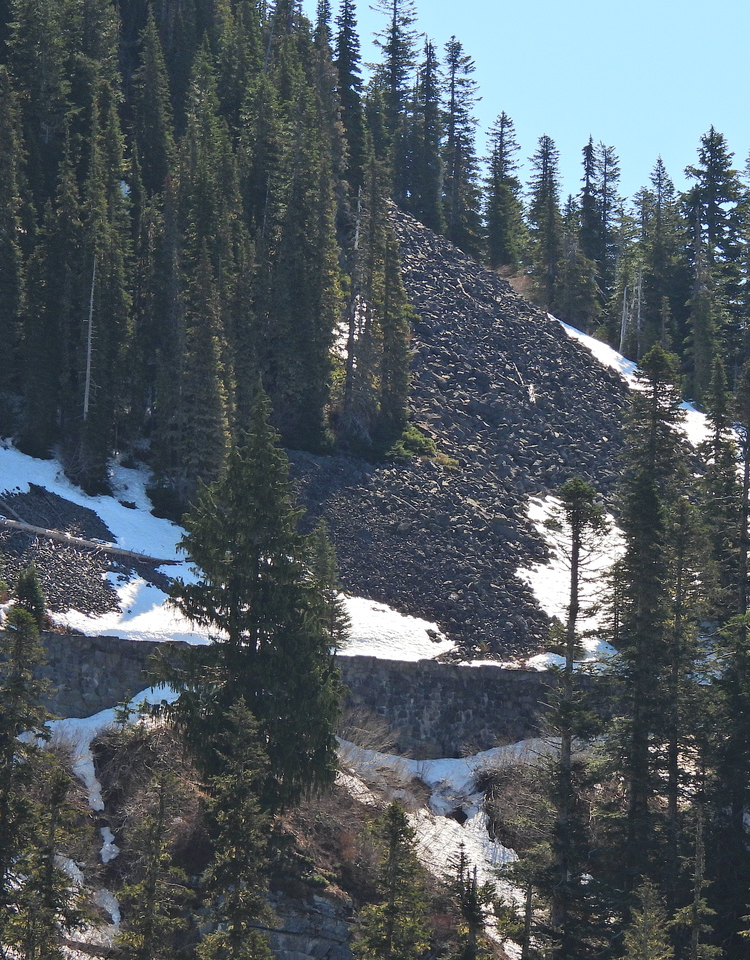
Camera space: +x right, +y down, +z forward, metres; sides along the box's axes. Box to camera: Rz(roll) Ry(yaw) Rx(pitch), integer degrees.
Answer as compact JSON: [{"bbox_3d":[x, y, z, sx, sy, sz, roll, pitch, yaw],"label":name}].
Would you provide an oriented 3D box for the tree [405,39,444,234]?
[{"bbox_3d":[3.010,-21.410,550.000,2.480,11.900,2.480,0,-3,0],"label":"tree"}]

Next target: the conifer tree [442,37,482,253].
[{"bbox_3d":[5.360,-20.670,550.000,2.480,13.630,2.480,0,-3,0],"label":"conifer tree"}]

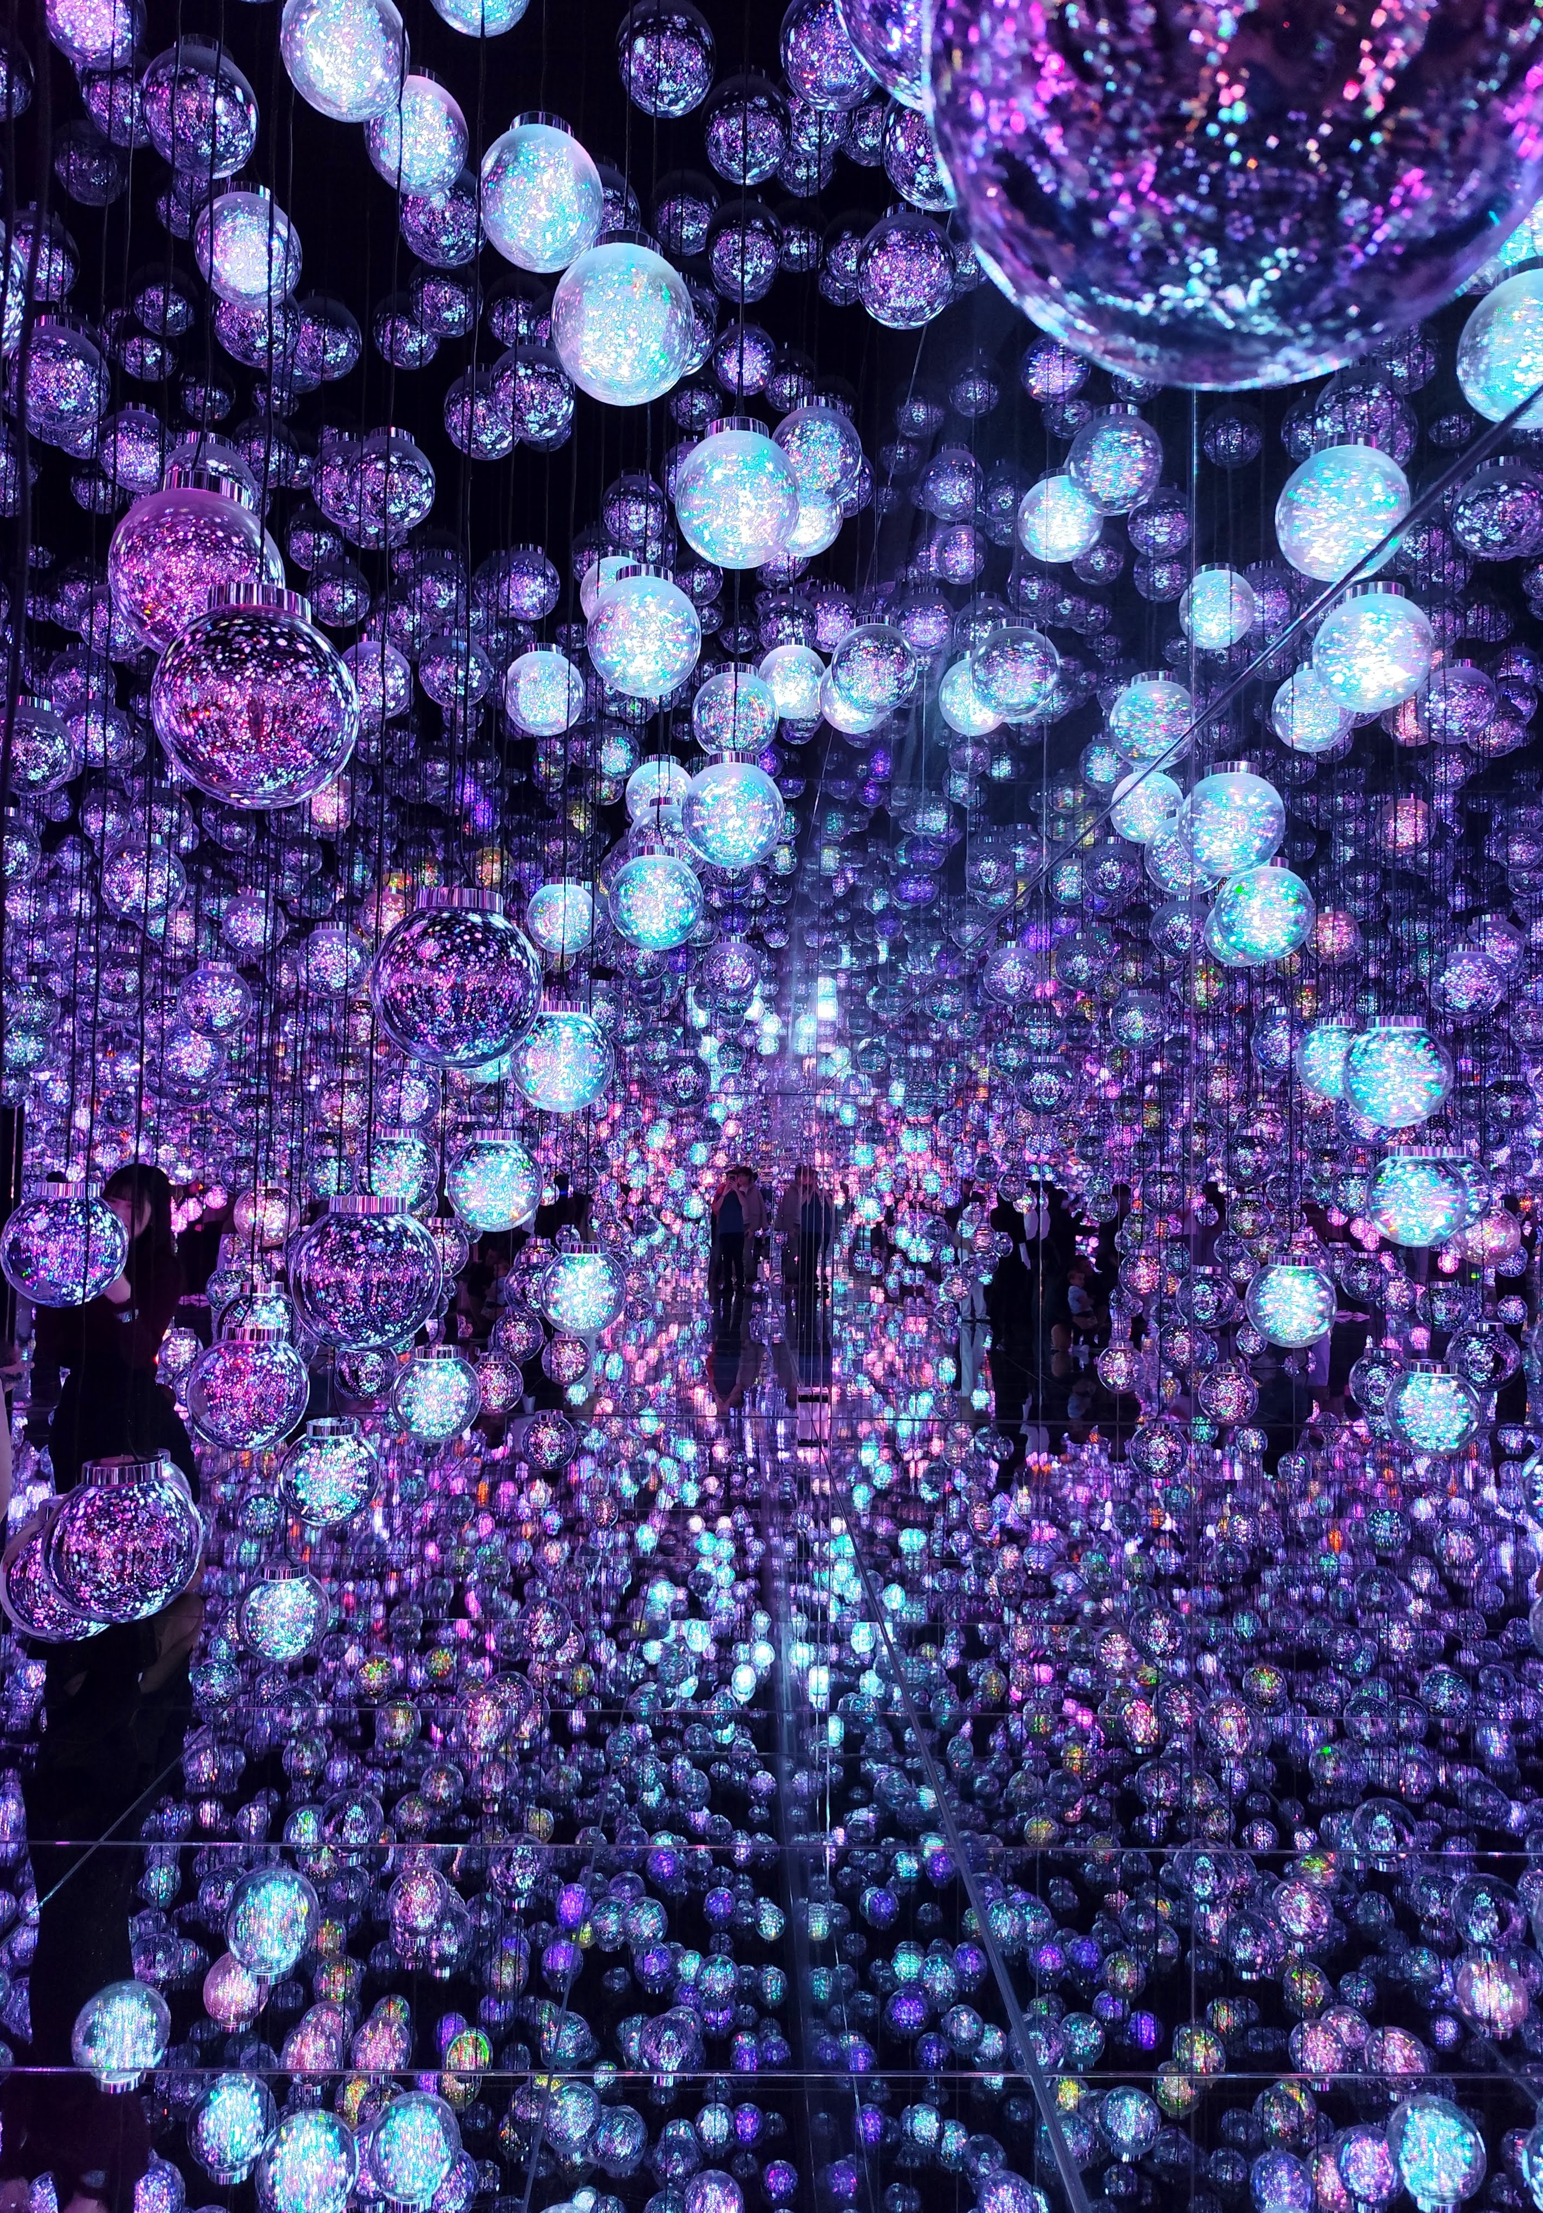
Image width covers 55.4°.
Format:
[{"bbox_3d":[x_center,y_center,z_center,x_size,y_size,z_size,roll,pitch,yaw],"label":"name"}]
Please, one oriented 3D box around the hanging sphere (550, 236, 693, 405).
[{"bbox_3d":[-0.258,-1.348,2.531,0.243,0.253,0.243,1,-3,-7],"label":"hanging sphere"}]

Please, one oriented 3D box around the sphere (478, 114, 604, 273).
[{"bbox_3d":[-0.440,-1.748,2.832,0.230,0.250,0.230,0,-3,-9],"label":"sphere"}]

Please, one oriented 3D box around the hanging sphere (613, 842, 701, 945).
[{"bbox_3d":[-0.299,-0.542,3.871,0.243,0.253,0.243,1,-3,-5],"label":"hanging sphere"}]

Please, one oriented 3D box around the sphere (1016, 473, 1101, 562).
[{"bbox_3d":[0.801,-1.637,4.073,0.230,0.250,0.230,-1,-3,11],"label":"sphere"}]

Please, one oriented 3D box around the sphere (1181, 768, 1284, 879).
[{"bbox_3d":[1.139,-0.696,3.610,0.243,0.253,0.243,0,-3,17],"label":"sphere"}]

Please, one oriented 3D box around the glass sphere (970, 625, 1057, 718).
[{"bbox_3d":[0.685,-1.220,4.108,0.243,0.253,0.243,1,-3,9],"label":"glass sphere"}]

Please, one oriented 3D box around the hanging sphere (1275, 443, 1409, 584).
[{"bbox_3d":[1.091,-1.141,2.821,0.243,0.253,0.243,0,-3,21],"label":"hanging sphere"}]

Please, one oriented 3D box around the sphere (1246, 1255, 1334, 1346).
[{"bbox_3d":[1.460,0.553,4.139,0.243,0.253,0.243,0,-3,19],"label":"sphere"}]

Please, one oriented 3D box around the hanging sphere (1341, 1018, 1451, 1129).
[{"bbox_3d":[1.427,-0.076,3.353,0.230,0.250,0.230,-1,-3,23],"label":"hanging sphere"}]

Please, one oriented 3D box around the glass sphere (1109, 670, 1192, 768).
[{"bbox_3d":[1.132,-1.149,4.395,0.243,0.253,0.243,0,-3,14],"label":"glass sphere"}]

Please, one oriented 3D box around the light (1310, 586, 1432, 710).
[{"bbox_3d":[1.236,-0.938,3.024,0.230,0.250,0.230,-1,-3,22],"label":"light"}]

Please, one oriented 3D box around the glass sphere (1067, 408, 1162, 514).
[{"bbox_3d":[0.845,-1.591,3.623,0.230,0.250,0.230,-1,-3,13],"label":"glass sphere"}]

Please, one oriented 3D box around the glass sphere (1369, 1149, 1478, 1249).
[{"bbox_3d":[1.604,0.227,3.656,0.230,0.250,0.230,-1,-3,24],"label":"glass sphere"}]

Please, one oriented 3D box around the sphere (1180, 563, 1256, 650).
[{"bbox_3d":[1.412,-1.577,4.650,0.230,0.250,0.230,-1,-3,17],"label":"sphere"}]

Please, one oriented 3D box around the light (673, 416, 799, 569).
[{"bbox_3d":[-0.064,-1.130,2.733,0.230,0.250,0.230,0,-3,-1],"label":"light"}]

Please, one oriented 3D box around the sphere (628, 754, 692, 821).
[{"bbox_3d":[-0.357,-1.039,4.788,0.230,0.250,0.230,0,-3,-4],"label":"sphere"}]

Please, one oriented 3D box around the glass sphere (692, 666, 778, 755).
[{"bbox_3d":[-0.104,-1.142,4.272,0.243,0.253,0.243,1,-3,-2],"label":"glass sphere"}]

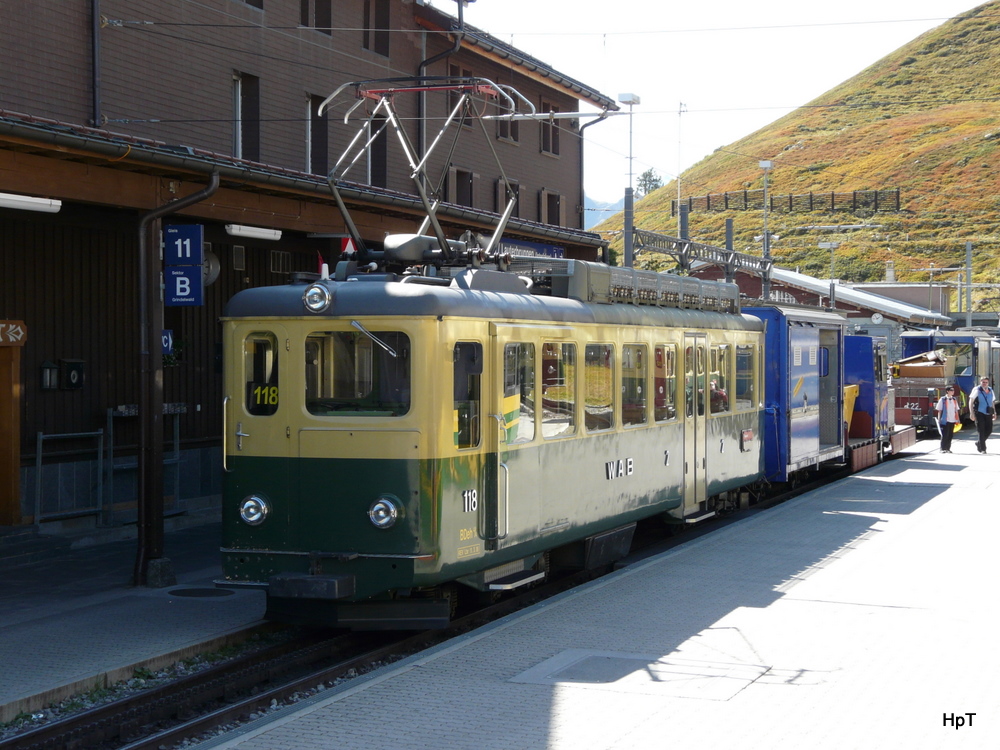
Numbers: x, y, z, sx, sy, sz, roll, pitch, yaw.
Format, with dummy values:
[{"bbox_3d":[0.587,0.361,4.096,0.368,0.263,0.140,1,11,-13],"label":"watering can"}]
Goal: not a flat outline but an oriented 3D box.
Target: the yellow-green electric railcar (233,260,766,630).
[{"bbox_3d":[0.840,0.541,23.202,2.180,3.400,14.400,0,1,19],"label":"yellow-green electric railcar"}]

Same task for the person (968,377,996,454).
[{"bbox_3d":[11.142,0.939,44.000,0.620,1.770,0.500,0,1,-3],"label":"person"}]

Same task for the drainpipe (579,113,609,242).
[{"bbox_3d":[2.489,-5.342,51.144,0.700,3.345,0.130,0,1,19],"label":"drainpipe"}]

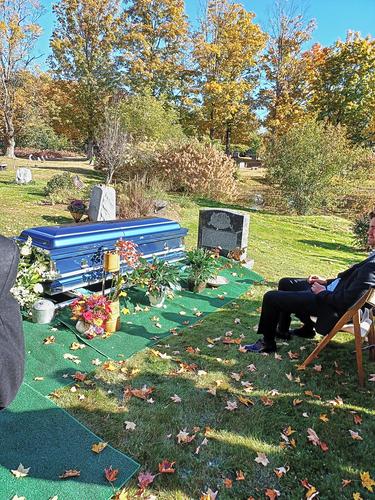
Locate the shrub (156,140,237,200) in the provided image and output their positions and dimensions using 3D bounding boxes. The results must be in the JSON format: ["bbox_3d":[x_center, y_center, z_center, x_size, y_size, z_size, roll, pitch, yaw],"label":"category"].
[{"bbox_3d":[0.419,-3.699,16.800,3.500,2.700,2.800,2,11,0],"label":"shrub"}]

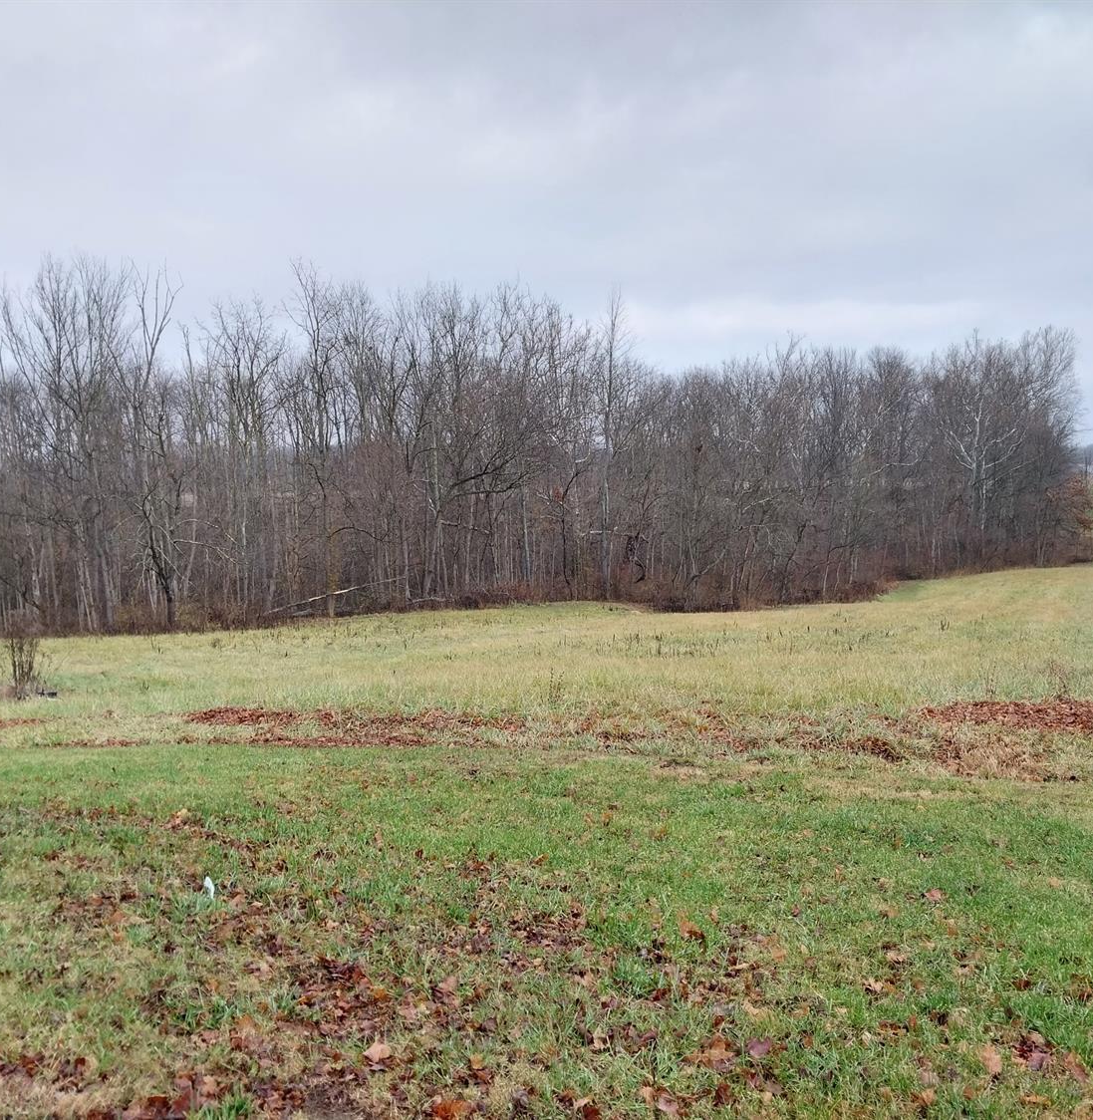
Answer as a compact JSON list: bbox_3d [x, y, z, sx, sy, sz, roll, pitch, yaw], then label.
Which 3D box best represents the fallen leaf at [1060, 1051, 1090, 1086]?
[{"bbox_3d":[1.428,1.374,3.030,0.060,0.030,0.105,0,4,0],"label":"fallen leaf"}]

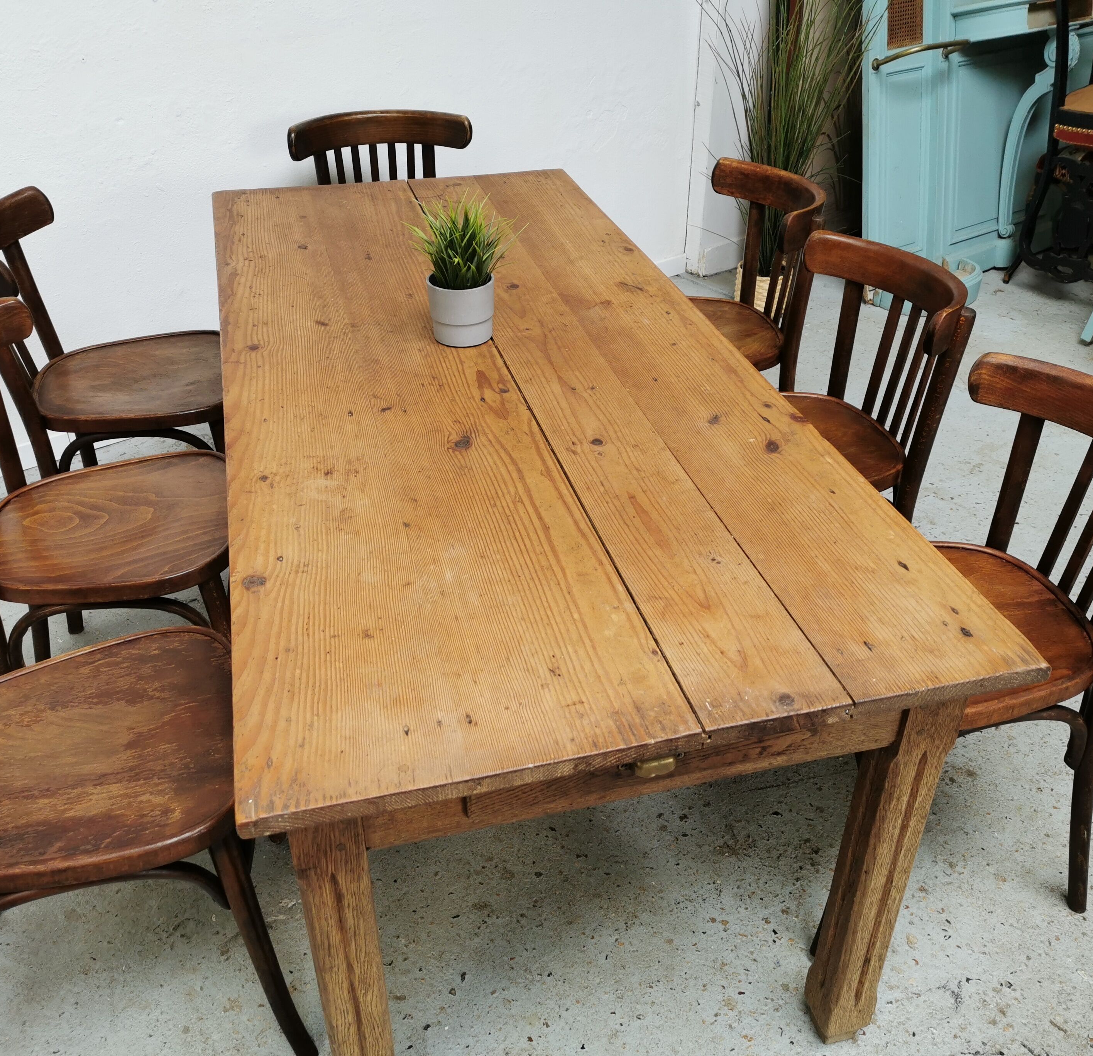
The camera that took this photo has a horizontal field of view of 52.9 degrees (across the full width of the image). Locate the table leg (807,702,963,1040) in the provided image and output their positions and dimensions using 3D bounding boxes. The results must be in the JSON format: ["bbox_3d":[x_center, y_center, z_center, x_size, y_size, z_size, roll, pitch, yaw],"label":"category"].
[{"bbox_3d":[0.429,0.418,1.423,0.075,0.724,0.073,-8,35,-13],"label":"table leg"}]

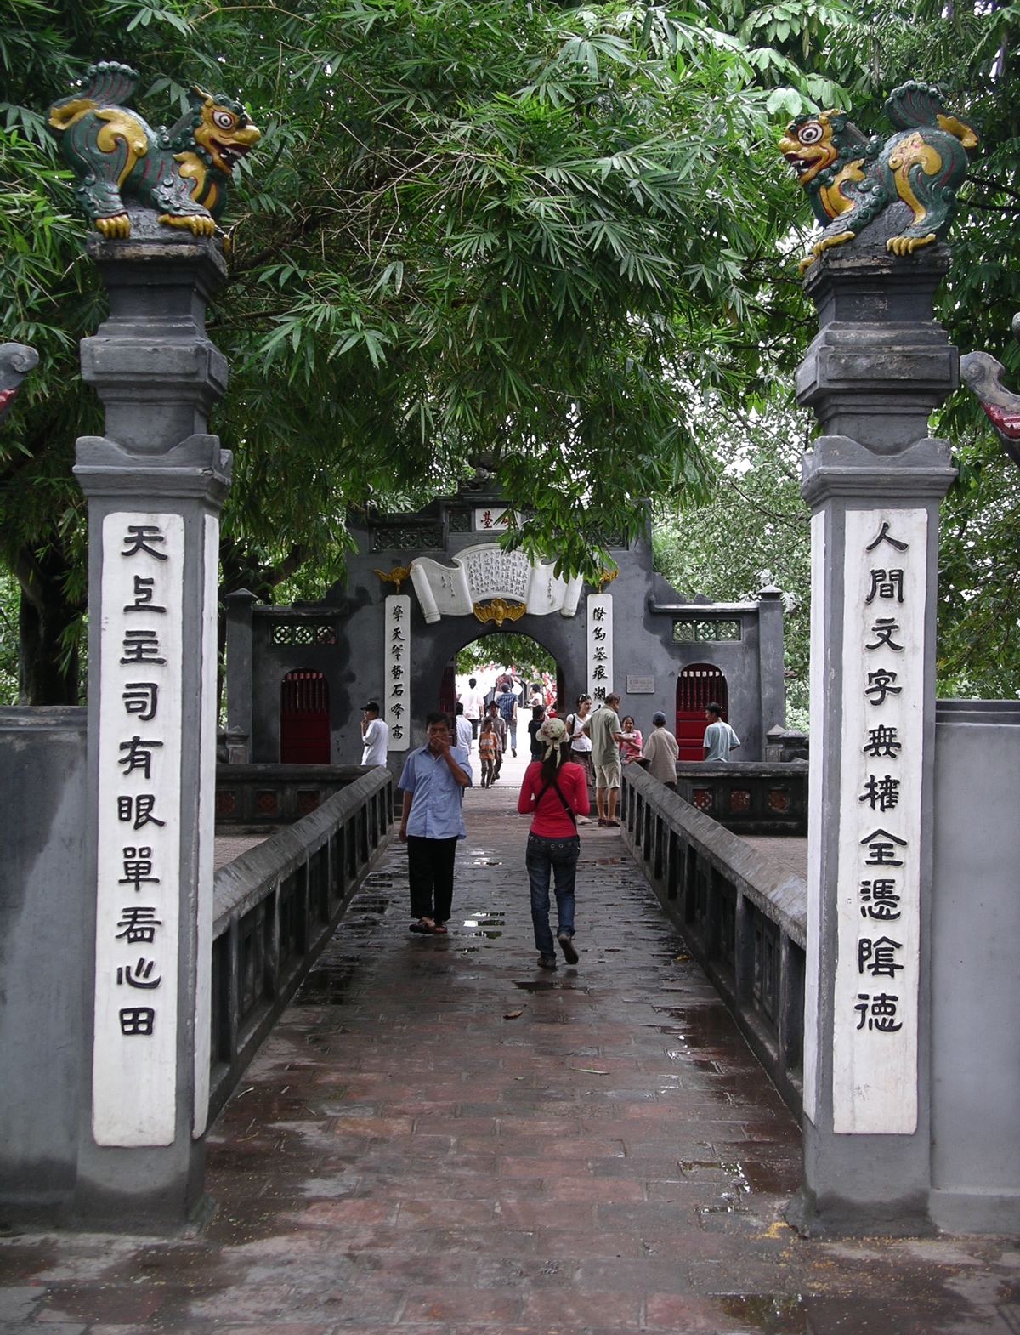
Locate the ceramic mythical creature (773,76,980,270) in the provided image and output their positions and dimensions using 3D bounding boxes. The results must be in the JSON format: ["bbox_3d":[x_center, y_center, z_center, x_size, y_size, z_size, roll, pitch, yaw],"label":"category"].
[{"bbox_3d":[1.411,-1.895,7.820,0.770,0.710,0.400,0,0,-3],"label":"ceramic mythical creature"}]

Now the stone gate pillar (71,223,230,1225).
[{"bbox_3d":[-1.373,0.245,7.830,0.530,3.720,0.530,1,0,0],"label":"stone gate pillar"}]

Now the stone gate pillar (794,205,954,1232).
[{"bbox_3d":[1.383,0.270,7.830,0.530,3.700,0.530,1,0,0],"label":"stone gate pillar"}]

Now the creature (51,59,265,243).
[{"bbox_3d":[-1.366,-1.965,7.820,0.810,0.730,0.400,0,0,3],"label":"creature"}]

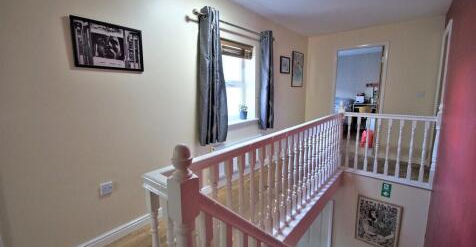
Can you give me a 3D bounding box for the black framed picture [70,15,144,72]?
[{"bbox_3d":[-0.968,-0.581,1.520,0.025,0.335,0.465,7,12,41],"label":"black framed picture"}]

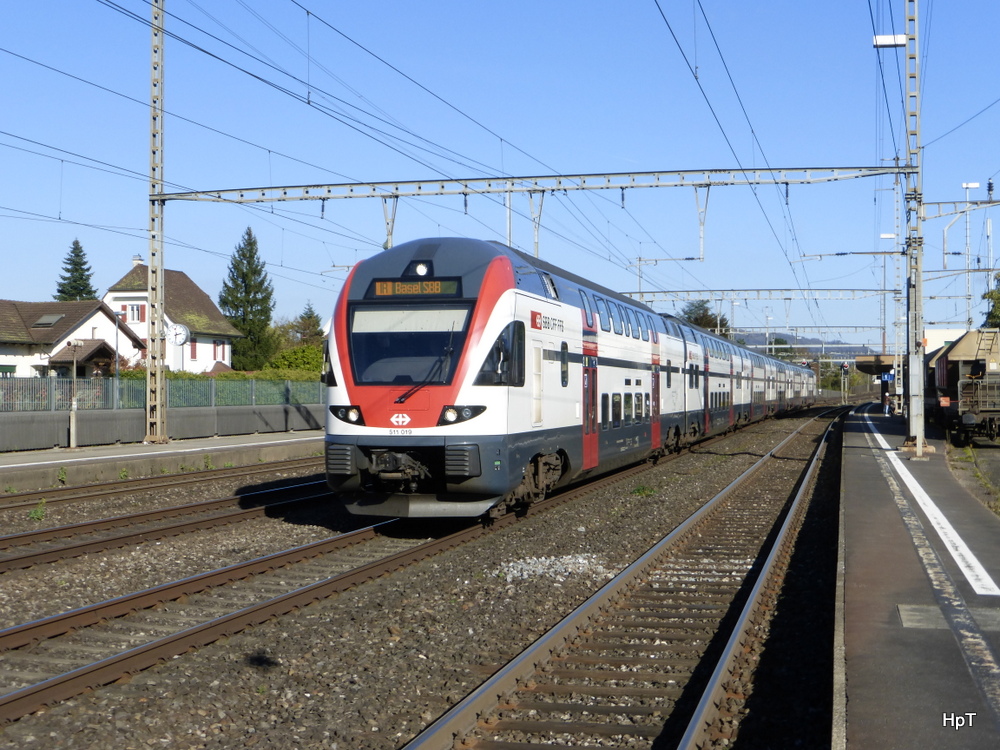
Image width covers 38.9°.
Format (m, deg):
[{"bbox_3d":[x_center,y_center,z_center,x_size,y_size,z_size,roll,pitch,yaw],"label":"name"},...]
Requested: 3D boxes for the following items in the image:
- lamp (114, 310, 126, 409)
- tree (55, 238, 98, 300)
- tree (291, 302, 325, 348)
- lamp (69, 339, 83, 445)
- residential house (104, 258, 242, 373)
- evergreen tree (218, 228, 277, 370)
[{"bbox_3d":[-14.478,-0.056,54.000,0.500,4.809,0.220,0,-1,14],"label":"lamp"},{"bbox_3d":[-31.116,-3.707,104.000,4.600,12.644,4.600,0,-1,0],"label":"tree"},{"bbox_3d":[-18.670,-2.143,138.000,4.000,10.241,4.000,0,-1,0],"label":"tree"},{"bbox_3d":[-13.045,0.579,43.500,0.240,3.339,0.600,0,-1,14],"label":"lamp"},{"bbox_3d":[-25.300,-3.080,106.200,8.800,11.422,10.400,0,-1,14],"label":"residential house"},{"bbox_3d":[-21.049,-4.728,118.000,5.000,14.970,5.000,0,-1,0],"label":"evergreen tree"}]

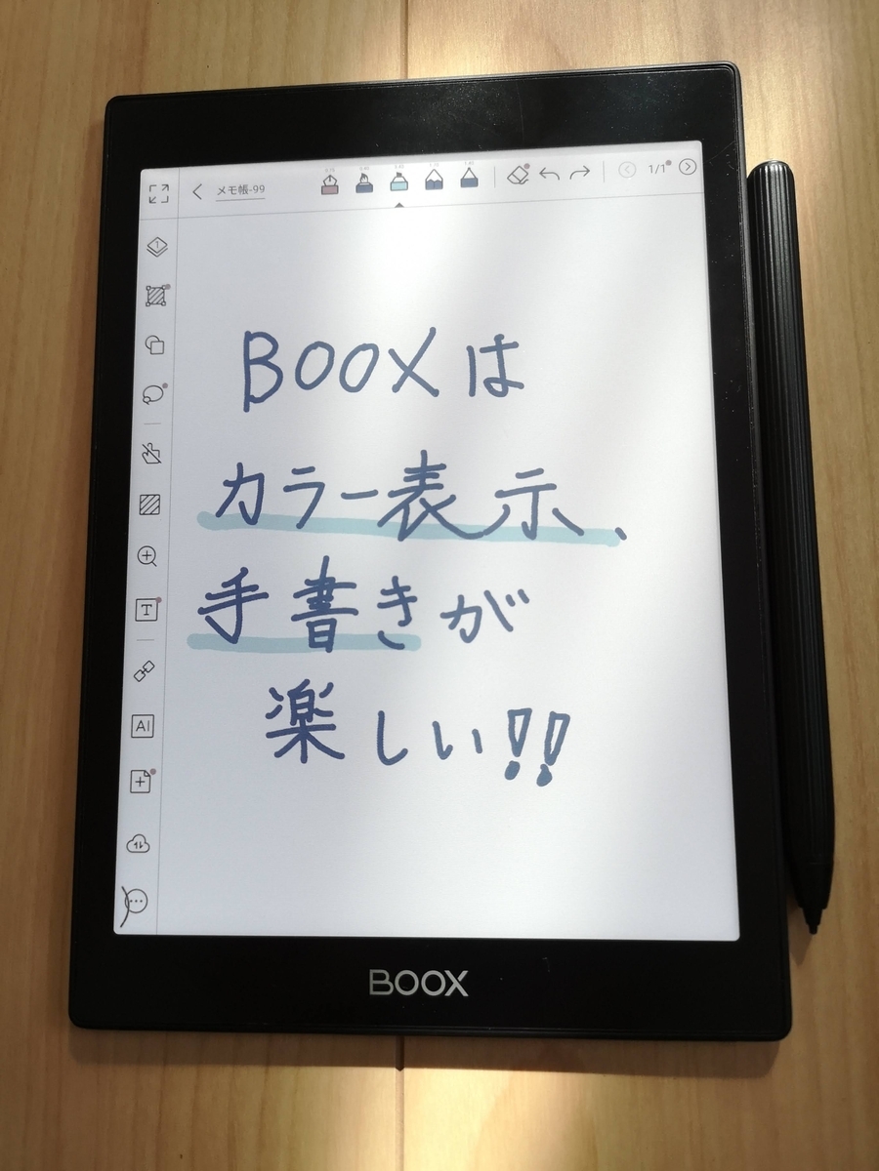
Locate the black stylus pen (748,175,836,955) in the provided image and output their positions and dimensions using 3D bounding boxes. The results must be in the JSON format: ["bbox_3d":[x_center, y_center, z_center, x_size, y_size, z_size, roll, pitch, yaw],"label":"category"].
[{"bbox_3d":[0.069,-0.011,0.179,0.009,0.009,0.153,-1,83,4],"label":"black stylus pen"}]

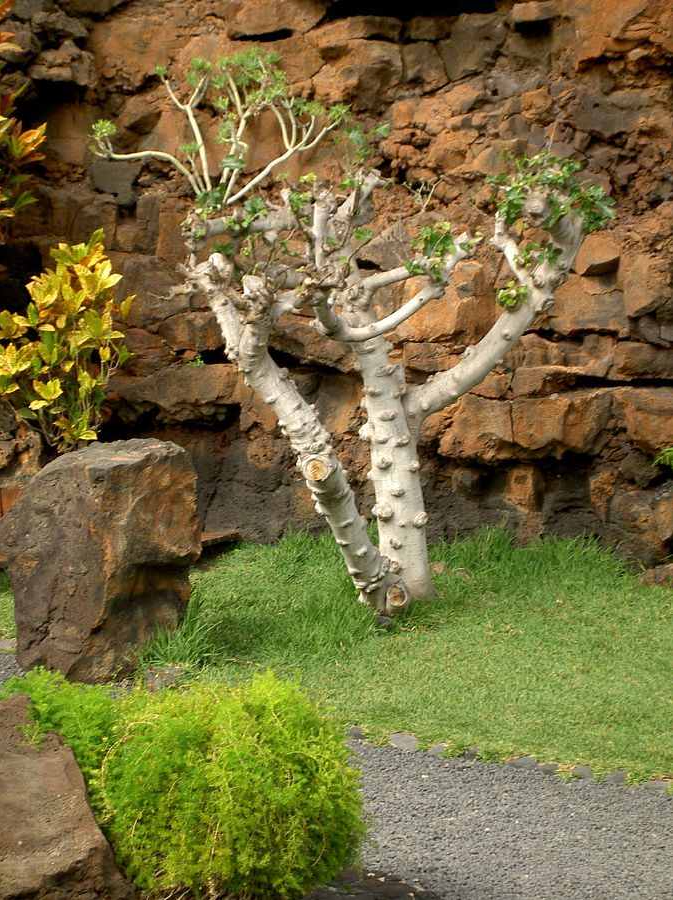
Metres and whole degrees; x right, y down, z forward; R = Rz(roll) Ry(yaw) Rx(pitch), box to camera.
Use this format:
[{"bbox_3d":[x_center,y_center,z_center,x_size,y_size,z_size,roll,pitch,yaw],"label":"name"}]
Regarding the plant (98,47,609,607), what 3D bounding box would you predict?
[{"bbox_3d":[0.071,-0.488,11.100,2.193,2.369,1.600,0,5,0],"label":"plant"}]

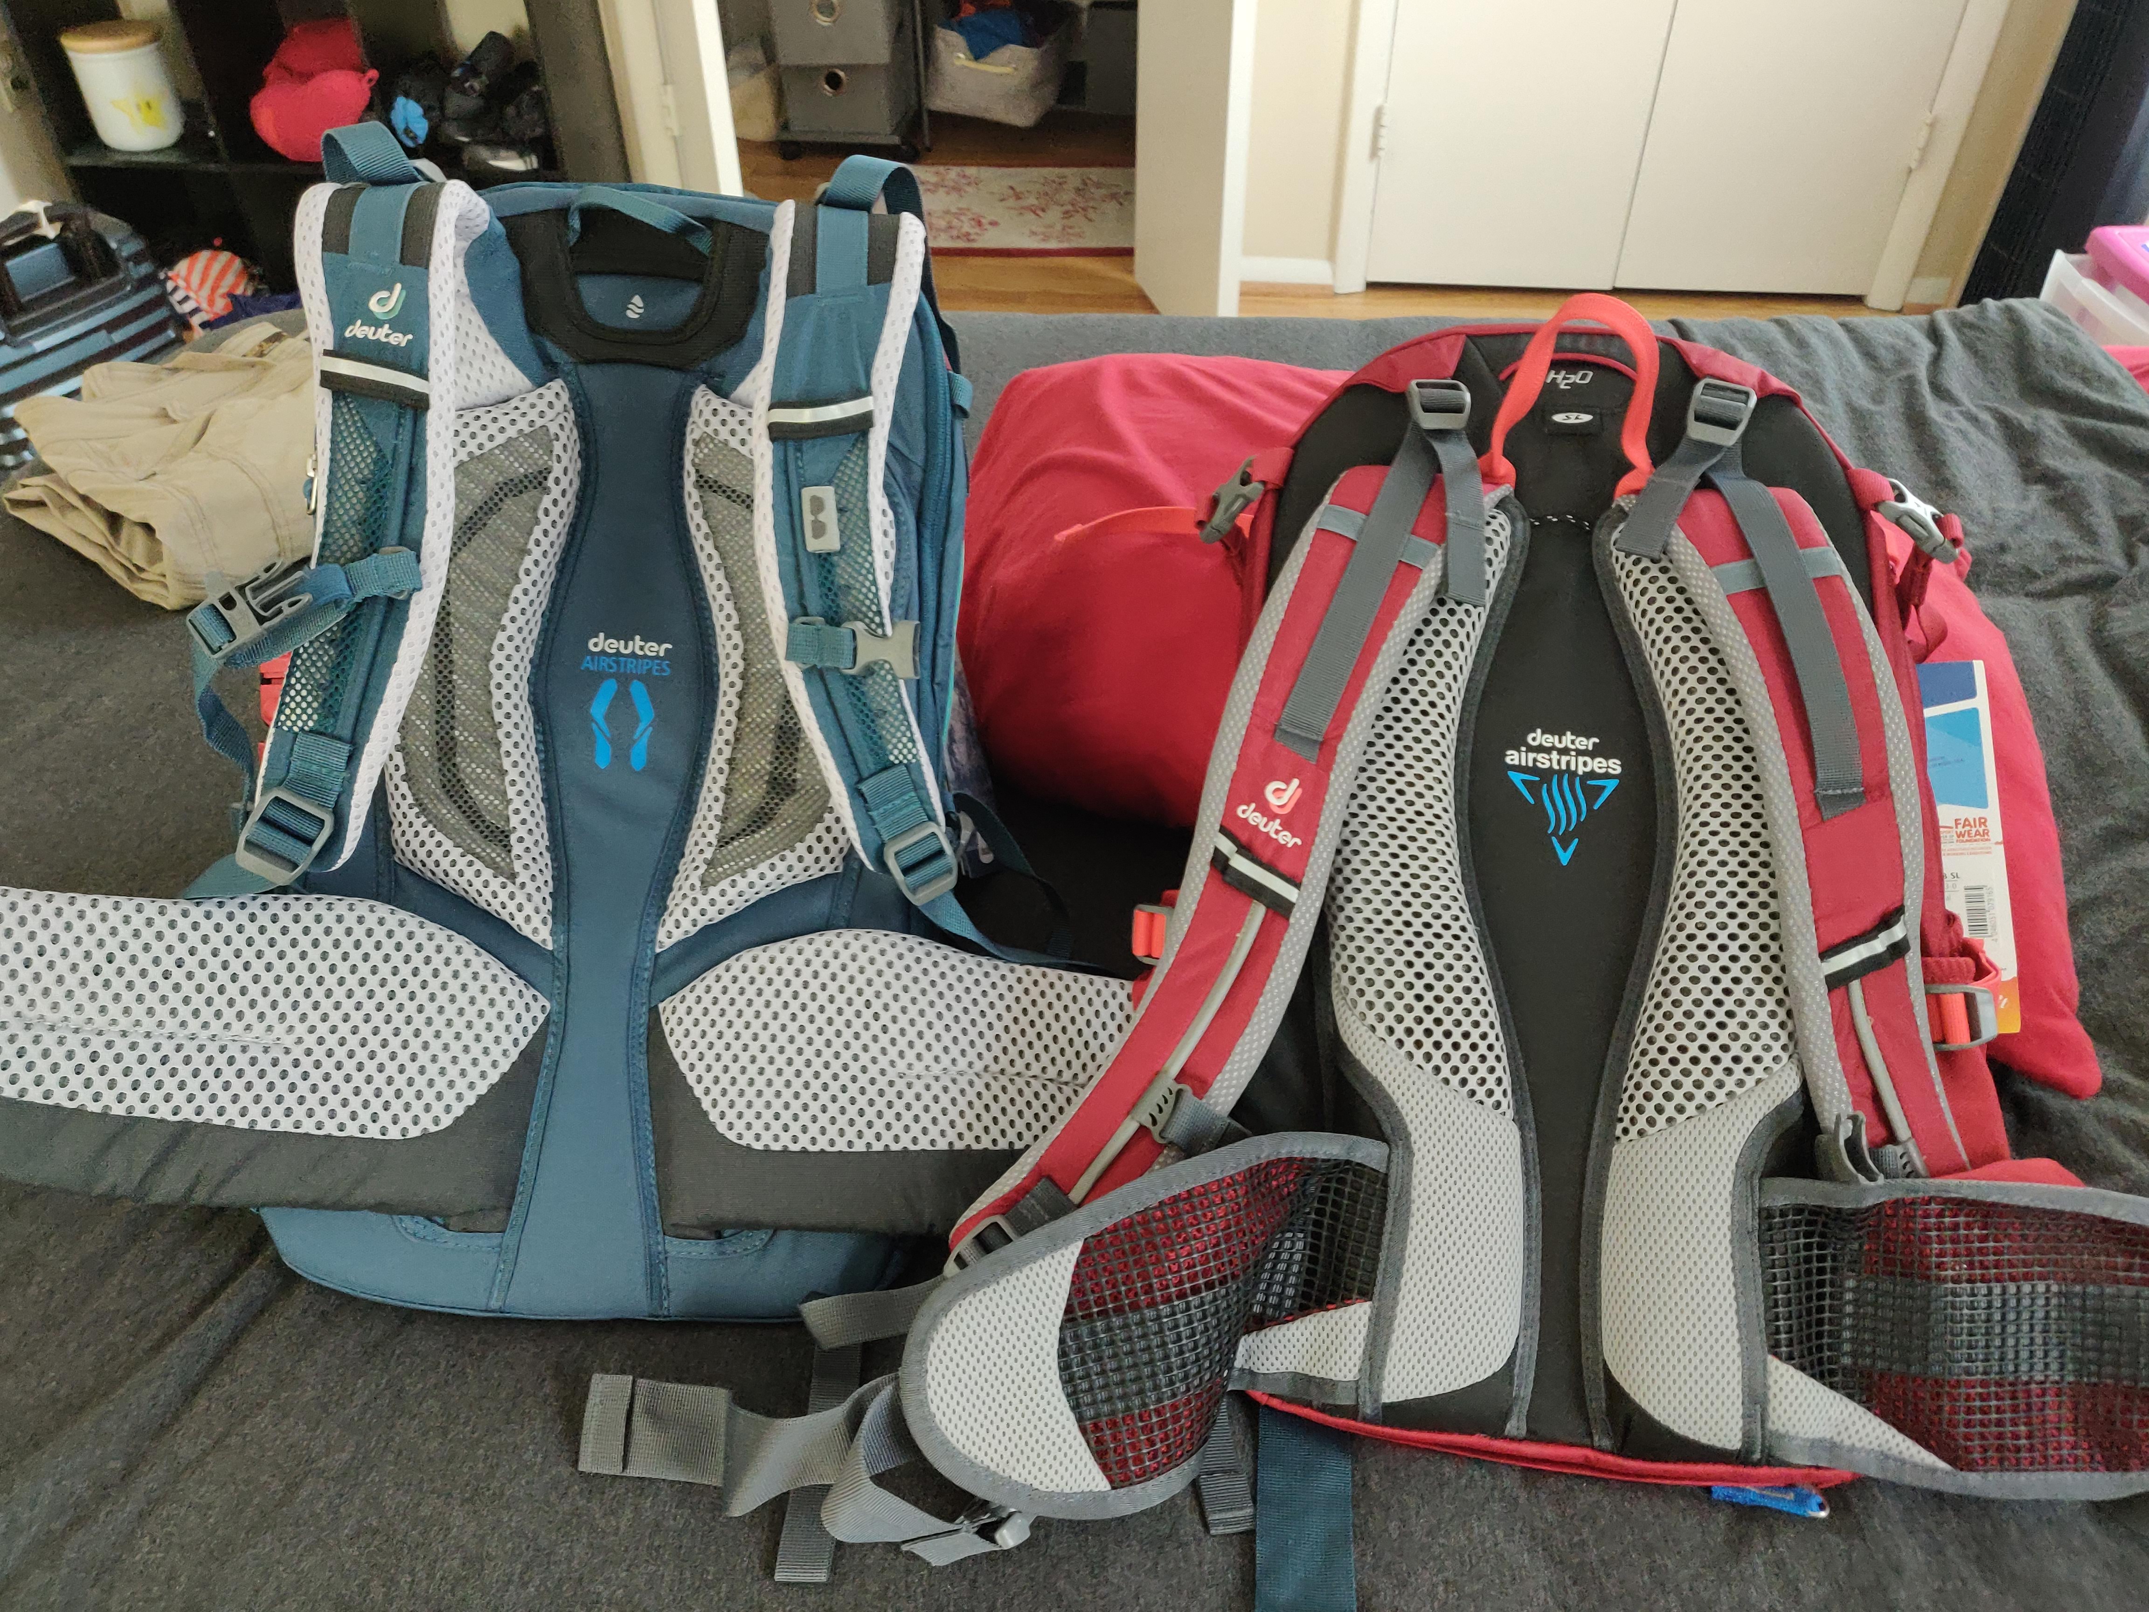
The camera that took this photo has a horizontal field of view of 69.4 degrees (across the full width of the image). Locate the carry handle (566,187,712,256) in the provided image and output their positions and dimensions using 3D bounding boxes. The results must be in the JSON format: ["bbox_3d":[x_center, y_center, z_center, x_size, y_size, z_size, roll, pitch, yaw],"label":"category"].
[{"bbox_3d":[-0.197,-0.266,0.702,0.070,0.033,0.030,2,83,0],"label":"carry handle"}]

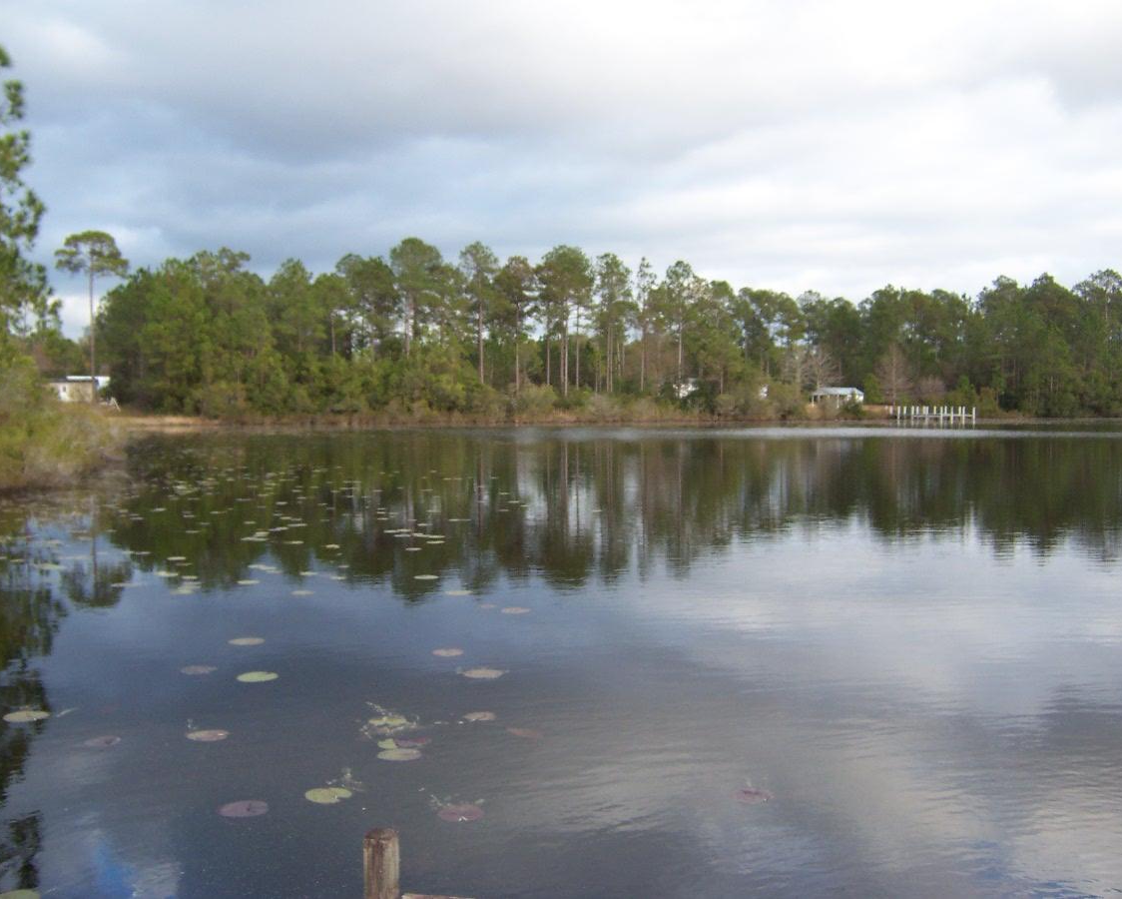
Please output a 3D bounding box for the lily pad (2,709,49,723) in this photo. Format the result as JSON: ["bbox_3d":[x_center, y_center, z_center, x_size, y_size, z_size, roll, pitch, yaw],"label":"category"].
[{"bbox_3d":[-3.543,1.770,7.573,0.308,0.020,0.302,0,2,0],"label":"lily pad"}]

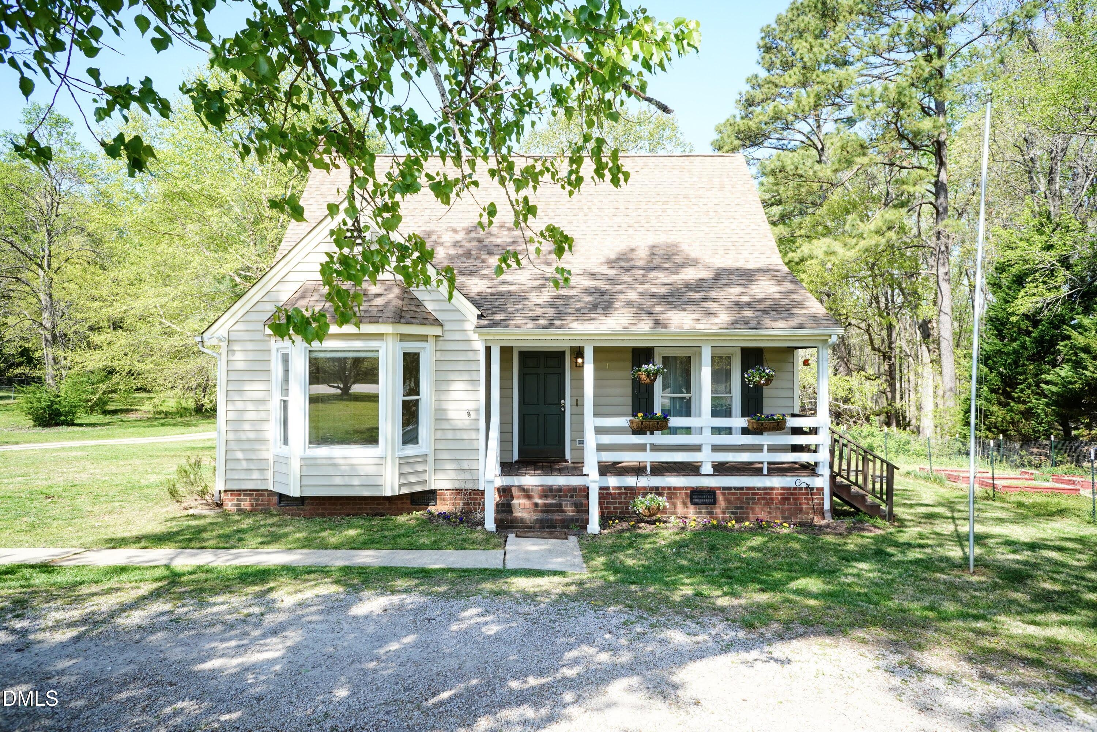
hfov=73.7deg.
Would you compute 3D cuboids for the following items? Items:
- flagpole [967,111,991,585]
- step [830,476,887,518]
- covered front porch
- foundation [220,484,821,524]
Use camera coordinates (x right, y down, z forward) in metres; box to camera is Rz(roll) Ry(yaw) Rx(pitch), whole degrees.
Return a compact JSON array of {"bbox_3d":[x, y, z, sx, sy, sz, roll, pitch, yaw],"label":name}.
[{"bbox_3d":[5.233,-0.402,8.855,0.060,5.810,0.060,3,-1,0],"label":"flagpole"},{"bbox_3d":[5.240,2.263,12.678,1.120,0.720,1.020,0,-1,0],"label":"step"},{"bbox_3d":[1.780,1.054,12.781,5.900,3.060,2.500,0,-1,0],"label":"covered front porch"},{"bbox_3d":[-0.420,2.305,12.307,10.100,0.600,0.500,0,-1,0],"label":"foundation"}]

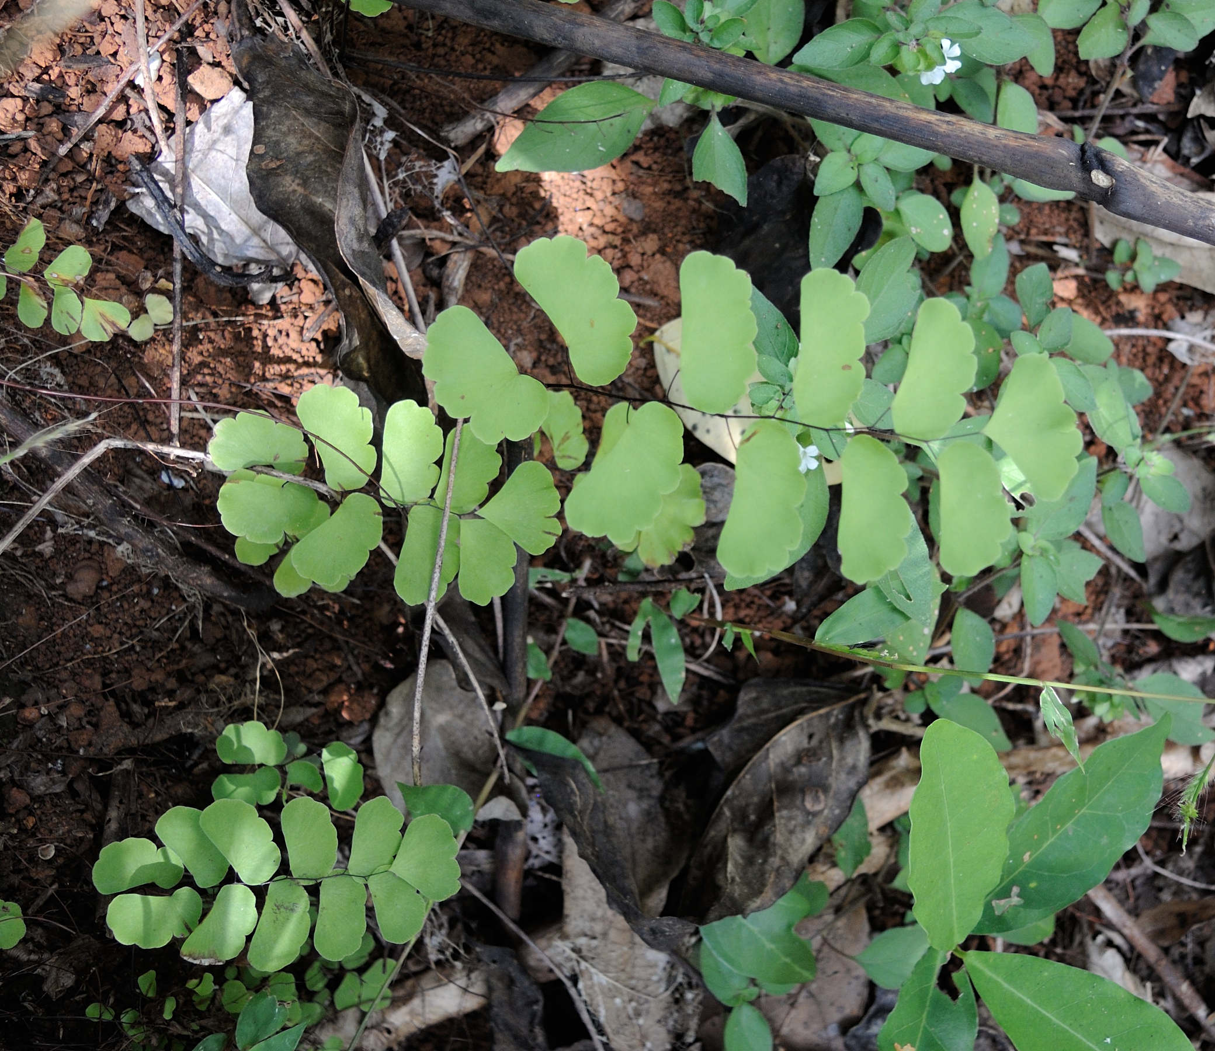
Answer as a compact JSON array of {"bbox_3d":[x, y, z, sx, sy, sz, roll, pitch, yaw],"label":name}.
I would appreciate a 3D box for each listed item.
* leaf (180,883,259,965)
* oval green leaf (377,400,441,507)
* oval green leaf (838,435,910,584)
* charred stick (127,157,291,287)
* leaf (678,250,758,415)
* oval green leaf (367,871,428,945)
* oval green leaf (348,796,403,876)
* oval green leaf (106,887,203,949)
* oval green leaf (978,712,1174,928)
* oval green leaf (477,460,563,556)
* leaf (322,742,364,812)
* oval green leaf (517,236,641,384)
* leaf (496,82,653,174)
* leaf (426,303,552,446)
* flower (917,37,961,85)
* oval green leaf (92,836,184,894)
[{"bbox_3d":[-0.138,0.146,0.411,0.019,0.007,0.031,31,84,7],"label":"leaf"},{"bbox_3d":[-0.070,-0.026,0.405,0.022,0.007,0.039,2,77,0],"label":"oval green leaf"},{"bbox_3d":[0.077,-0.005,0.331,0.020,0.006,0.043,-1,83,2],"label":"oval green leaf"},{"bbox_3d":[-0.171,-0.122,0.470,0.089,0.011,0.023,36,80,8],"label":"charred stick"},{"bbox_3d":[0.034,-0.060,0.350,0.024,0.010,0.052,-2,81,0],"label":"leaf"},{"bbox_3d":[-0.073,0.134,0.400,0.018,0.008,0.026,-20,82,-3],"label":"oval green leaf"},{"bbox_3d":[-0.082,0.112,0.405,0.017,0.006,0.029,8,77,2],"label":"oval green leaf"},{"bbox_3d":[-0.164,0.143,0.411,0.035,0.008,0.020,-8,78,4],"label":"oval green leaf"},{"bbox_3d":[0.158,0.106,0.386,0.109,0.014,0.034,-42,81,-9],"label":"oval green leaf"},{"bbox_3d":[-0.030,-0.006,0.386,0.029,0.005,0.032,2,81,-3],"label":"oval green leaf"},{"bbox_3d":[-0.099,0.095,0.430,0.014,0.007,0.026,-9,77,-2],"label":"leaf"},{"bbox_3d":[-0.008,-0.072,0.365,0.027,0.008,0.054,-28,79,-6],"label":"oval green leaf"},{"bbox_3d":[-0.014,-0.156,0.451,0.067,0.009,0.038,-24,73,-2],"label":"leaf"},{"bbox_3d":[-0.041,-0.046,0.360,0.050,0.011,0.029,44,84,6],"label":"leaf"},{"bbox_3d":[0.126,-0.176,0.430,0.014,0.011,0.016,38,74,2],"label":"flower"},{"bbox_3d":[-0.172,0.124,0.415,0.033,0.008,0.019,-5,77,-1],"label":"oval green leaf"}]

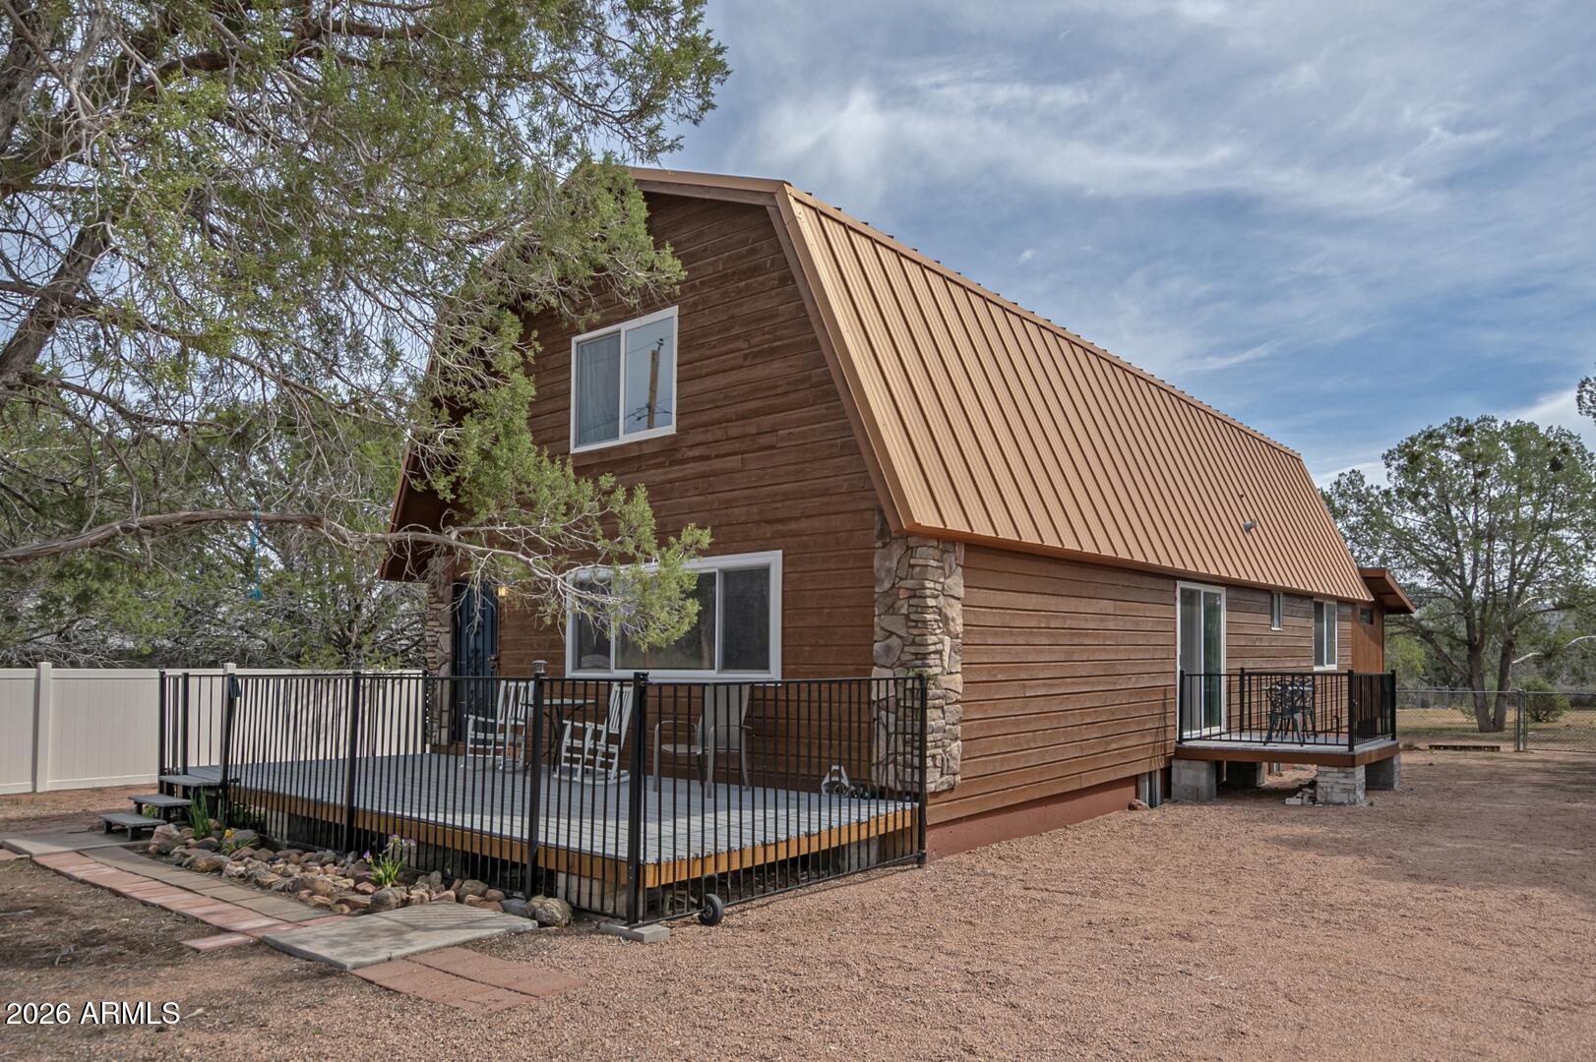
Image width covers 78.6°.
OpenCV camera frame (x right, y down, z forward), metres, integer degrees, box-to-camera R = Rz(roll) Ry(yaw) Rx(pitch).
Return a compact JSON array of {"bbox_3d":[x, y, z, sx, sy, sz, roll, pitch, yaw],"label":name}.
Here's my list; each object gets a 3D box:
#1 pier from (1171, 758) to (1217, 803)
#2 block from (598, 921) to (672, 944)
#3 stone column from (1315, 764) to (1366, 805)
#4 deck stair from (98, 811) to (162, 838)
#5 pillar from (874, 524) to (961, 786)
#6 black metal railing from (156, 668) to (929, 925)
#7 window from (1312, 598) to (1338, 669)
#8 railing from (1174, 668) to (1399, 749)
[{"bbox_3d":[5.090,3.166,12.470,0.420,0.530,0.400,-5,-8,40],"label":"pier"},{"bbox_3d":[-0.966,2.363,5.820,0.400,0.060,0.200,-5,-8,40],"label":"block"},{"bbox_3d":[6.476,3.008,11.650,0.430,0.480,0.440,-5,-8,40],"label":"stone column"},{"bbox_3d":[-6.270,2.759,9.150,0.880,0.140,0.300,-5,-8,40],"label":"deck stair"},{"bbox_3d":[1.067,1.122,8.640,0.530,2.300,0.550,-5,-8,40],"label":"pillar"},{"bbox_3d":[-2.980,2.090,9.650,7.700,1.520,3.050,-5,-8,40],"label":"black metal railing"},{"bbox_3d":[9.742,1.912,18.000,0.100,1.270,1.600,-5,-8,40],"label":"window"},{"bbox_3d":[6.490,2.315,12.870,1.940,0.950,2.420,-5,-8,40],"label":"railing"}]

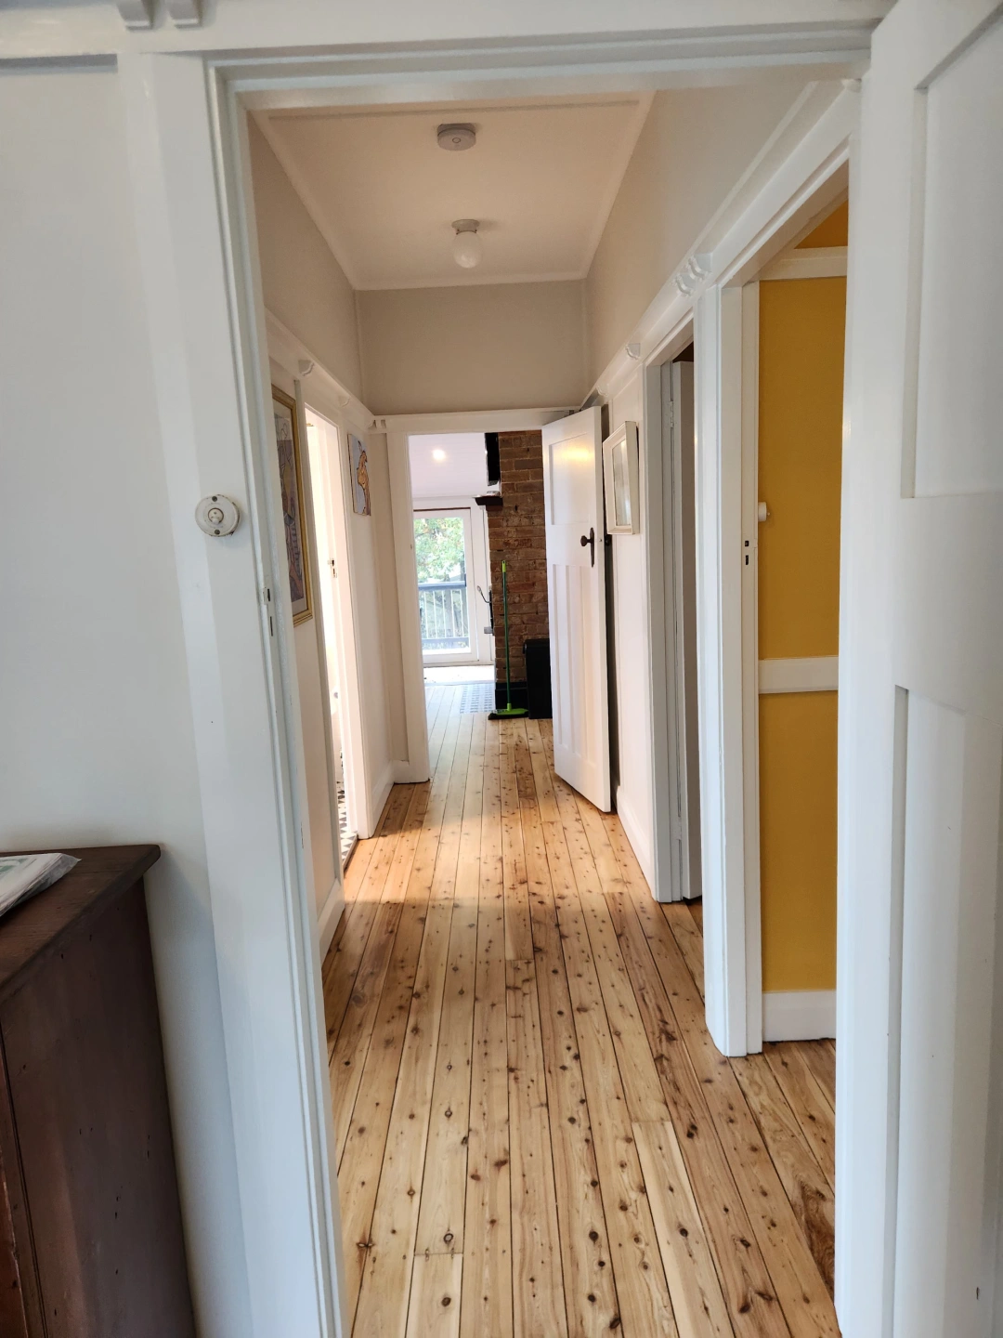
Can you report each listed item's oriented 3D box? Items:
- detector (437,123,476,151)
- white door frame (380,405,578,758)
[{"bbox_3d":[-0.156,-1.861,3.114,0.130,0.037,0.130,-3,9,0],"label":"detector"},{"bbox_3d":[-0.079,-0.399,5.210,1.050,2.140,0.120,-3,9,0],"label":"white door frame"}]

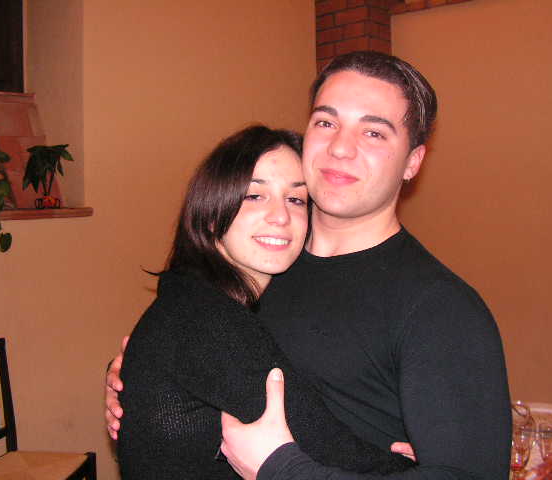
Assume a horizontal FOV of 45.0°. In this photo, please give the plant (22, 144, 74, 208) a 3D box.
[{"bbox_3d":[-0.954,-0.266,2.790,0.190,0.262,0.180,-2,2,-36],"label":"plant"}]

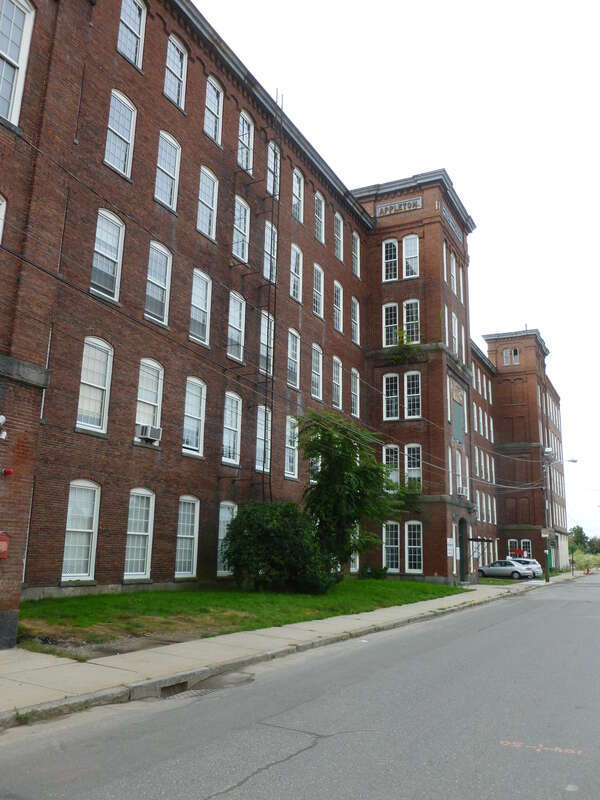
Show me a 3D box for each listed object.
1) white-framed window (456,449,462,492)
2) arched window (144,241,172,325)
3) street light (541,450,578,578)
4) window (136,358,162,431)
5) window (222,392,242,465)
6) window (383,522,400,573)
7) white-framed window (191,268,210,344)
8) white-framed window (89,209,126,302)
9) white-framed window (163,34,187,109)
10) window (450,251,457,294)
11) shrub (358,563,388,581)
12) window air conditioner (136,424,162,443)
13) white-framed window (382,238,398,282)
[{"bbox_3d":[9.344,4.430,38.129,0.160,2.744,1.078,-6,-15,28],"label":"white-framed window"},{"bbox_3d":[-4.773,-3.960,21.888,0.160,2.805,1.162,-6,-15,28],"label":"arched window"},{"bbox_3d":[17.737,7.779,44.080,2.300,9.002,0.500,-5,-15,28],"label":"street light"},{"bbox_3d":[-5.042,0.063,21.731,0.150,2.848,1.142,-6,-15,28],"label":"window"},{"bbox_3d":[-2.719,1.103,25.895,0.150,2.848,1.142,-6,-15,28],"label":"window"},{"bbox_3d":[5.128,8.216,36.166,1.000,2.806,0.150,-6,-15,28],"label":"window"},{"bbox_3d":[-3.776,-3.583,24.795,0.150,2.866,1.142,-6,-15,28],"label":"white-framed window"},{"bbox_3d":[-6.099,-4.622,20.631,0.150,2.866,1.142,-6,-15,28],"label":"white-framed window"},{"bbox_3d":[-4.744,-12.508,24.628,0.160,2.781,1.188,-5,-15,28],"label":"white-framed window"},{"bbox_3d":[9.760,-8.151,41.476,0.160,2.707,1.201,-5,-15,28],"label":"window"},{"bbox_3d":[4.031,9.432,35.486,1.400,0.900,1.250,-6,-15,28],"label":"shrub"},{"bbox_3d":[-5.003,1.114,21.471,0.550,0.370,0.570,-6,-15,28],"label":"window air conditioner"},{"bbox_3d":[5.603,-8.677,40.212,1.030,2.871,0.180,-6,-15,28],"label":"white-framed window"}]

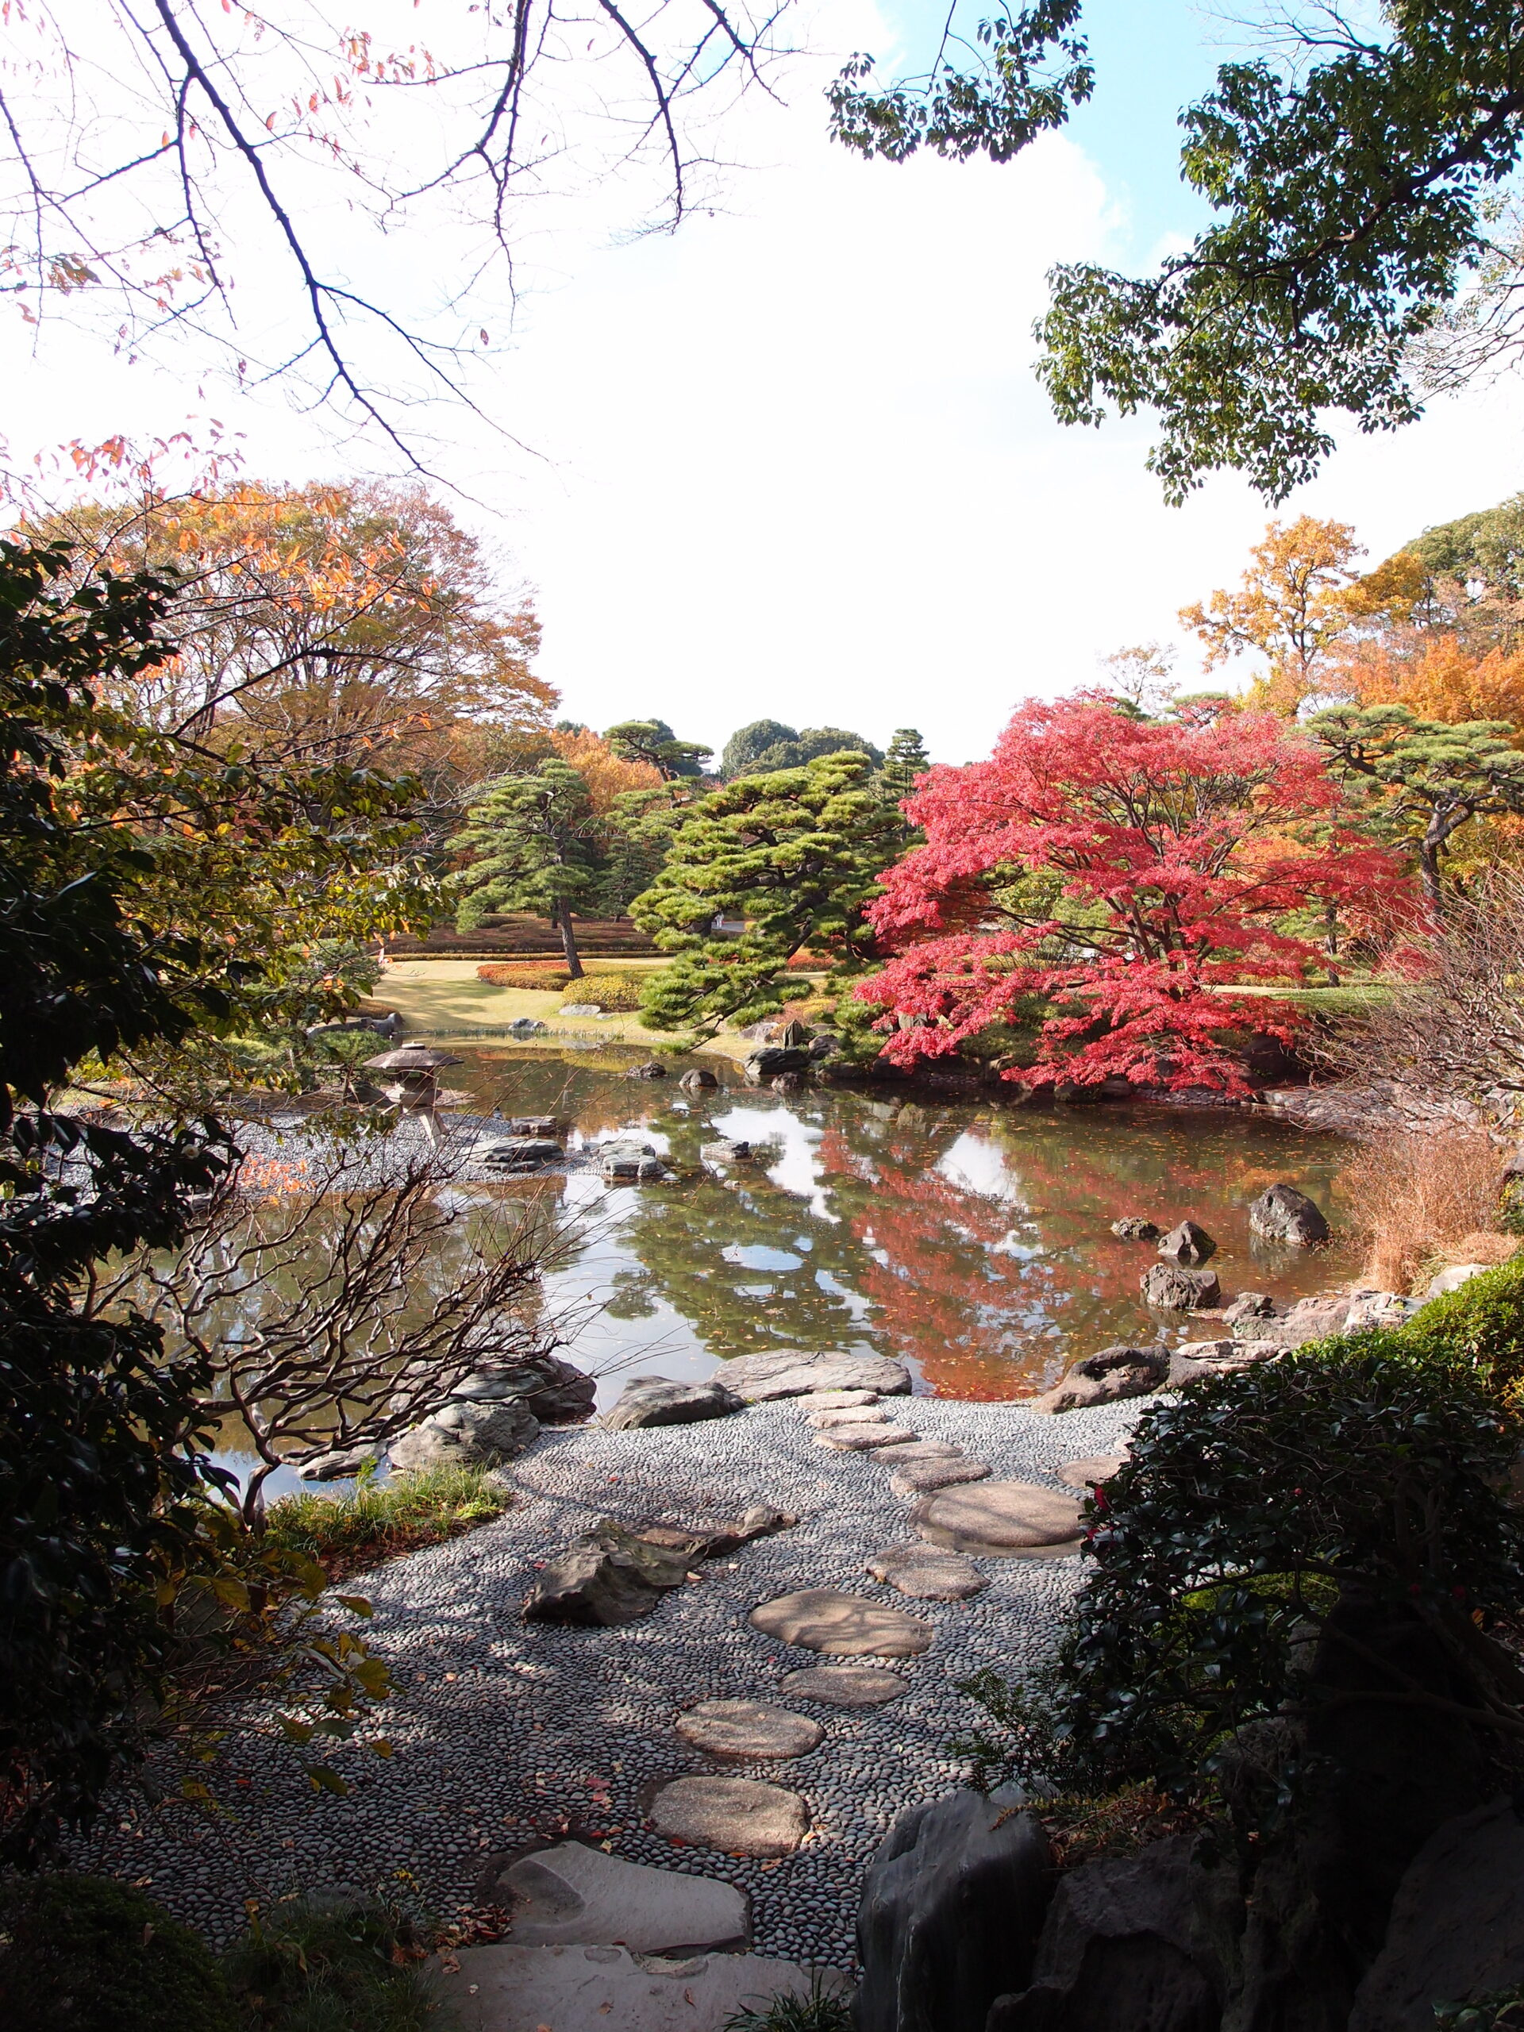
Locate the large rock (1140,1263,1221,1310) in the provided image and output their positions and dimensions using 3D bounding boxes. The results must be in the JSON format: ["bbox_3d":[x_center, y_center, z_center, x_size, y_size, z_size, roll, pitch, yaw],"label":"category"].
[{"bbox_3d":[3.547,2.270,13.934,0.652,0.325,0.489,1,4,14],"label":"large rock"}]

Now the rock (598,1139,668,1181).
[{"bbox_3d":[-1.722,1.920,21.867,0.880,0.400,0.850,0,3,0],"label":"rock"}]

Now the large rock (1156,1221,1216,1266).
[{"bbox_3d":[4.291,2.243,16.596,0.560,0.380,0.450,0,3,0],"label":"large rock"}]

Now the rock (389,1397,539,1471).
[{"bbox_3d":[-1.790,2.464,9.867,0.882,0.266,0.574,-1,4,-20],"label":"rock"}]

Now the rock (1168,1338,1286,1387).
[{"bbox_3d":[3.355,2.463,11.824,0.800,0.270,0.500,0,3,-5],"label":"rock"}]

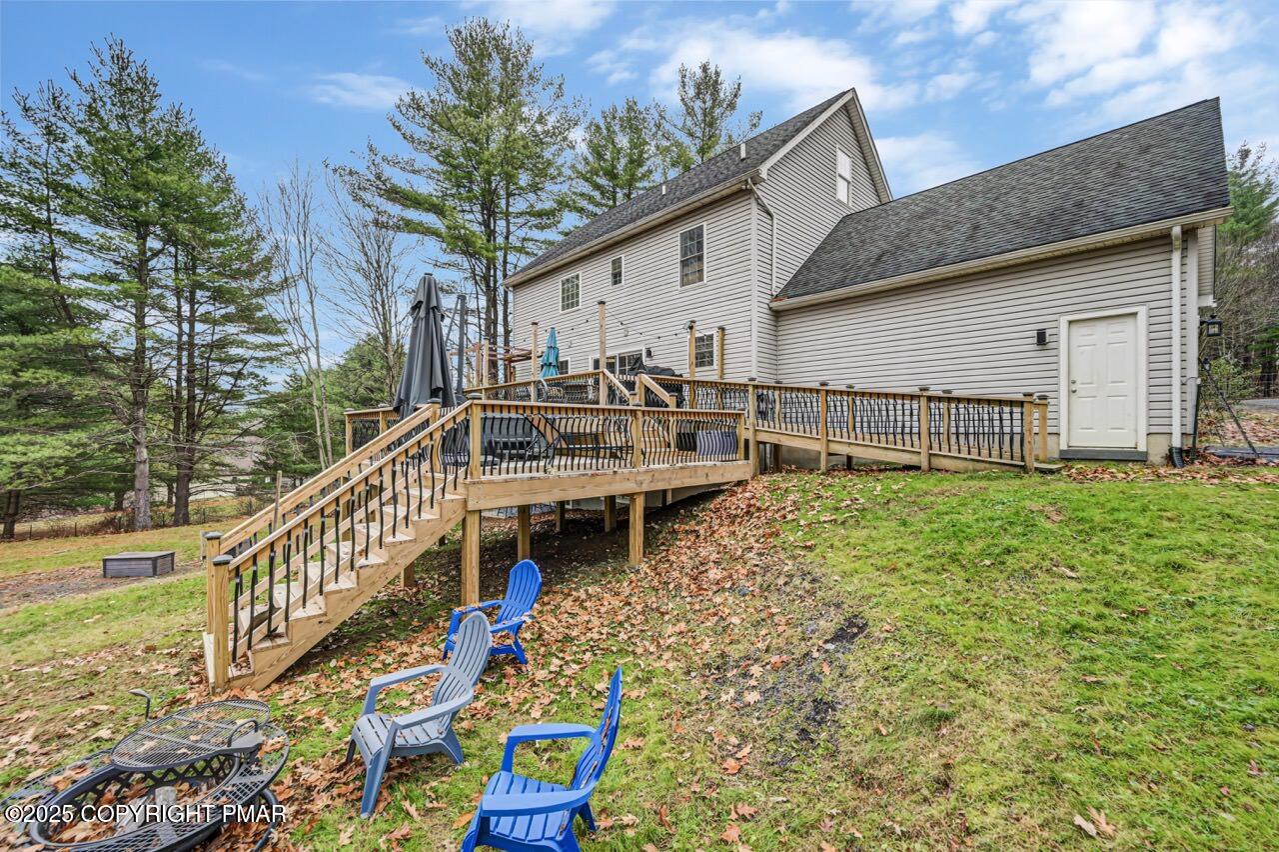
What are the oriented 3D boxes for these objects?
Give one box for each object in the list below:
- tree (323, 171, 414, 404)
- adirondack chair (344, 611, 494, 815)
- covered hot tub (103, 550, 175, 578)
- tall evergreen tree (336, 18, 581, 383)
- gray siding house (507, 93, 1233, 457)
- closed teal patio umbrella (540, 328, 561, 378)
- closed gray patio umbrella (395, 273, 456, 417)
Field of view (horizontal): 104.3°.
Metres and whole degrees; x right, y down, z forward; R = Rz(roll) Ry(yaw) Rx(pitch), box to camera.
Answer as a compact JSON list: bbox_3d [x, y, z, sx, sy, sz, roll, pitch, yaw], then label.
[{"bbox_3d":[-12.234,-4.012,22.500,4.500,15.223,4.400,0,0,0],"label":"tree"},{"bbox_3d":[-1.500,1.857,3.440,0.840,0.940,0.760,1,-1,-39],"label":"adirondack chair"},{"bbox_3d":[-14.674,4.082,14.615,1.437,0.565,0.629,0,0,0],"label":"covered hot tub"},{"bbox_3d":[-10.103,-9.602,28.000,13.300,25.804,12.800,0,0,0],"label":"tall evergreen tree"},{"bbox_3d":[4.578,-4.263,15.956,10.150,10.650,18.150,0,0,-43],"label":"gray siding house"},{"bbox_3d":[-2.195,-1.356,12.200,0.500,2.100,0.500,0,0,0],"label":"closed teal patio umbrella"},{"bbox_3d":[-3.347,-1.270,7.800,0.920,2.240,0.880,0,0,0],"label":"closed gray patio umbrella"}]

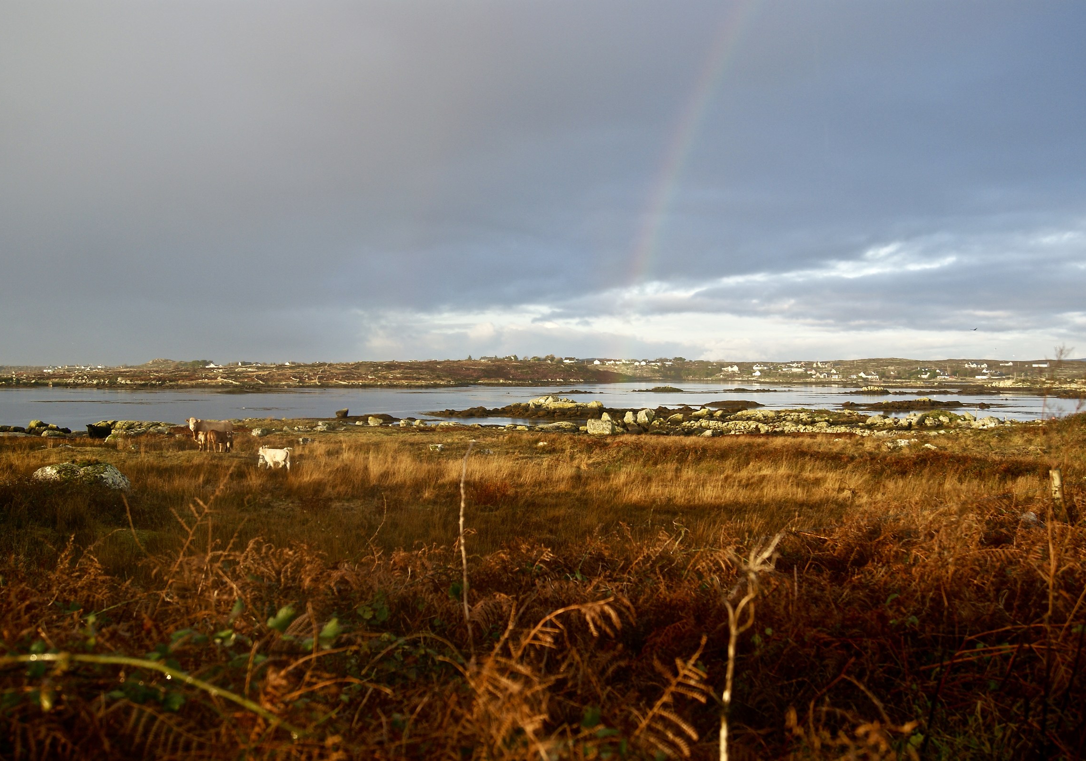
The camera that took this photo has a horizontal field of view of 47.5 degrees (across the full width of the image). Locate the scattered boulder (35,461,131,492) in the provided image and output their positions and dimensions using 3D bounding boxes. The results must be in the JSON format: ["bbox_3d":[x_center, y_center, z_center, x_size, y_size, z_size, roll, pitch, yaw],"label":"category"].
[{"bbox_3d":[-14.207,2.941,38.000,2.950,0.980,2.000,0,0,-20],"label":"scattered boulder"}]

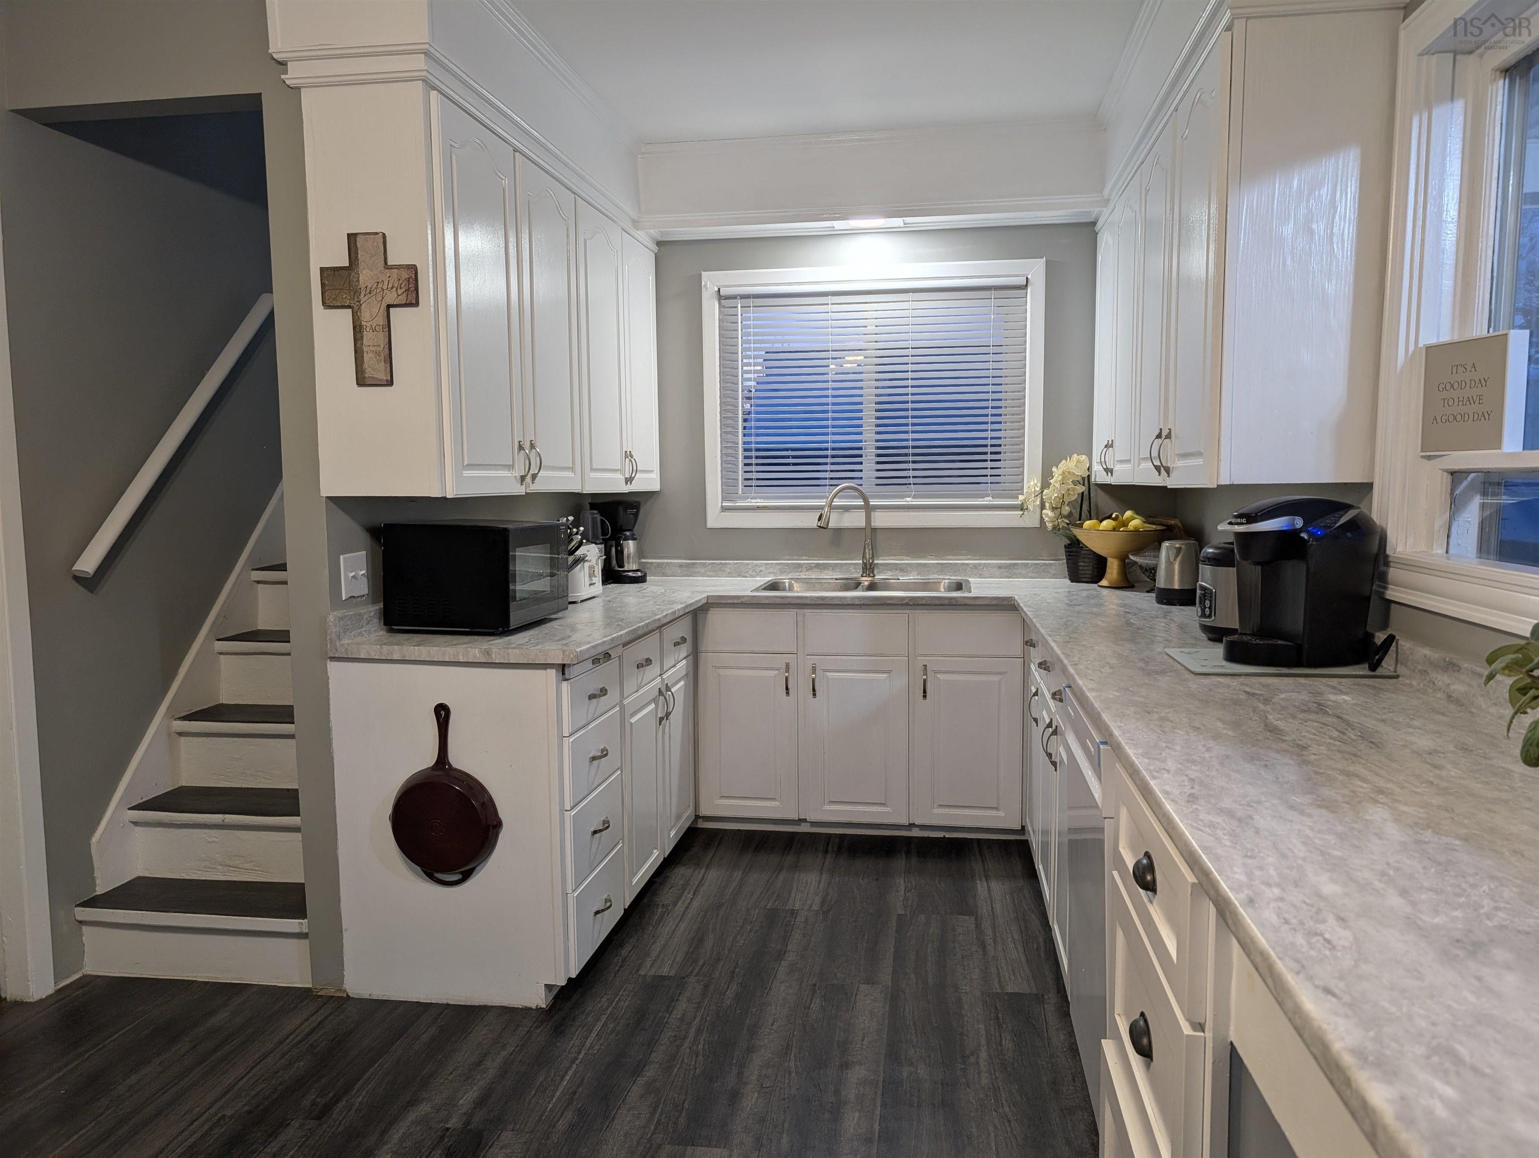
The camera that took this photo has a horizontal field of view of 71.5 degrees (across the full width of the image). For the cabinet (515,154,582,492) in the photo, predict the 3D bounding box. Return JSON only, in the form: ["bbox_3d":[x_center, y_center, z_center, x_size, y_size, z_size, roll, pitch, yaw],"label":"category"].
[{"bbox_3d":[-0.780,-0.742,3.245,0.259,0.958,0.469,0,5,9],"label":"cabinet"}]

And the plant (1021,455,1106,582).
[{"bbox_3d":[1.140,-0.229,4.128,0.338,0.500,0.200,0,5,9],"label":"plant"}]

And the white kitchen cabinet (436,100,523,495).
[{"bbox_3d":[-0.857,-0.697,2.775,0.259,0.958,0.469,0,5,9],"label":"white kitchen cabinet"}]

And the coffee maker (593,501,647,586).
[{"bbox_3d":[-0.614,-0.159,4.345,0.180,0.335,0.220,-5,7,-42],"label":"coffee maker"}]

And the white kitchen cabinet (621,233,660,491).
[{"bbox_3d":[-0.660,-0.831,4.255,0.330,0.965,0.460,0,5,9],"label":"white kitchen cabinet"}]

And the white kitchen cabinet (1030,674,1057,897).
[{"bbox_3d":[1.051,0.621,3.245,0.450,0.591,0.753,0,5,9],"label":"white kitchen cabinet"}]

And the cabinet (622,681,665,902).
[{"bbox_3d":[-0.684,0.631,3.296,0.600,0.600,0.435,0,5,9],"label":"cabinet"}]

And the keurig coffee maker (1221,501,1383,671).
[{"bbox_3d":[1.172,-0.003,2.373,0.315,0.346,0.230,-1,5,-9],"label":"keurig coffee maker"}]

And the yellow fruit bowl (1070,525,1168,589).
[{"bbox_3d":[1.328,-0.090,4.070,0.352,0.228,0.352,0,5,9],"label":"yellow fruit bowl"}]

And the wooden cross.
[{"bbox_3d":[-0.953,-0.640,2.548,0.248,0.356,0.018,0,5,9],"label":"wooden cross"}]

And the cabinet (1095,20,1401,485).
[{"bbox_3d":[1.261,-0.756,3.146,0.323,0.963,1.931,0,5,9],"label":"cabinet"}]

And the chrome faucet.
[{"bbox_3d":[0.309,-0.187,4.260,0.250,0.385,0.070,-2,5,-19],"label":"chrome faucet"}]

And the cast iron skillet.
[{"bbox_3d":[-0.798,0.533,2.611,0.288,0.455,0.050,0,5,9],"label":"cast iron skillet"}]

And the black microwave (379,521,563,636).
[{"bbox_3d":[-0.831,-0.013,3.071,0.365,0.282,0.435,0,5,10],"label":"black microwave"}]

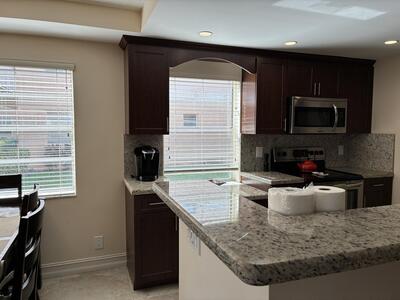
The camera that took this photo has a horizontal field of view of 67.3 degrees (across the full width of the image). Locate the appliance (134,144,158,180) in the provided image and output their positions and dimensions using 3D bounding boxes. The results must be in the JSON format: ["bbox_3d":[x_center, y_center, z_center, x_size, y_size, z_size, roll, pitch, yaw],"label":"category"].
[{"bbox_3d":[-0.549,0.129,3.082,0.240,0.345,0.305,-1,4,-14],"label":"appliance"}]

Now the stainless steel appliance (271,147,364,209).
[{"bbox_3d":[1.345,0.602,3.542,0.762,1.200,0.690,-1,5,-19],"label":"stainless steel appliance"}]

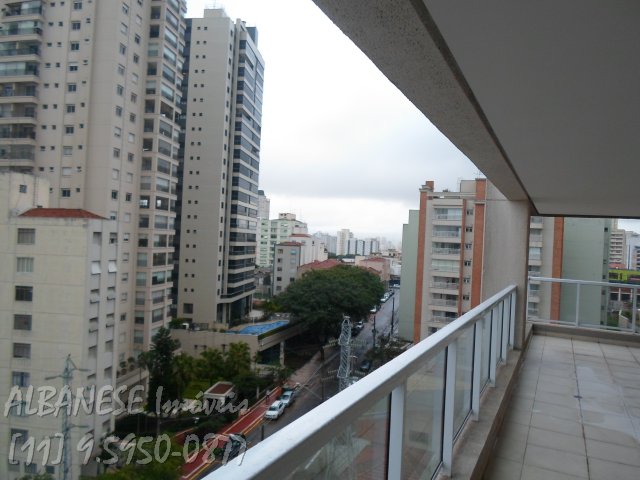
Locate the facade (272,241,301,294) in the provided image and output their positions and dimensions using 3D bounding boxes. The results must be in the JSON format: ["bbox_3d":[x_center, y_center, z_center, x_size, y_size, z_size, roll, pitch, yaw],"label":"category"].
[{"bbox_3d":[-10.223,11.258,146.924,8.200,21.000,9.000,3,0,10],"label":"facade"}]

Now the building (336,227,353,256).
[{"bbox_3d":[29.509,6.960,564.989,16.000,38.000,16.000,3,0,10],"label":"building"}]

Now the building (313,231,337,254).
[{"bbox_3d":[5.768,8.122,609.975,28.000,34.000,20.000,3,0,10],"label":"building"}]

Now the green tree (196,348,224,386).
[{"bbox_3d":[-18.352,21.283,77.847,4.700,6.400,4.700,3,0,10],"label":"green tree"}]

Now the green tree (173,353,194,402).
[{"bbox_3d":[-19.268,19.552,66.114,2.900,7.000,2.900,3,-1,15],"label":"green tree"}]

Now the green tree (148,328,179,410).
[{"bbox_3d":[-21.229,17.320,62.624,4.400,11.200,4.400,3,-1,15],"label":"green tree"}]

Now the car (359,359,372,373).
[{"bbox_3d":[9.296,25.417,94.069,1.700,1.470,4.200,3,0,14],"label":"car"}]

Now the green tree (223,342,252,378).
[{"bbox_3d":[-14.518,21.098,81.849,5.200,6.400,5.200,3,0,10],"label":"green tree"}]

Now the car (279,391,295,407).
[{"bbox_3d":[-5.072,24.557,71.764,1.700,1.470,4.100,3,0,16],"label":"car"}]

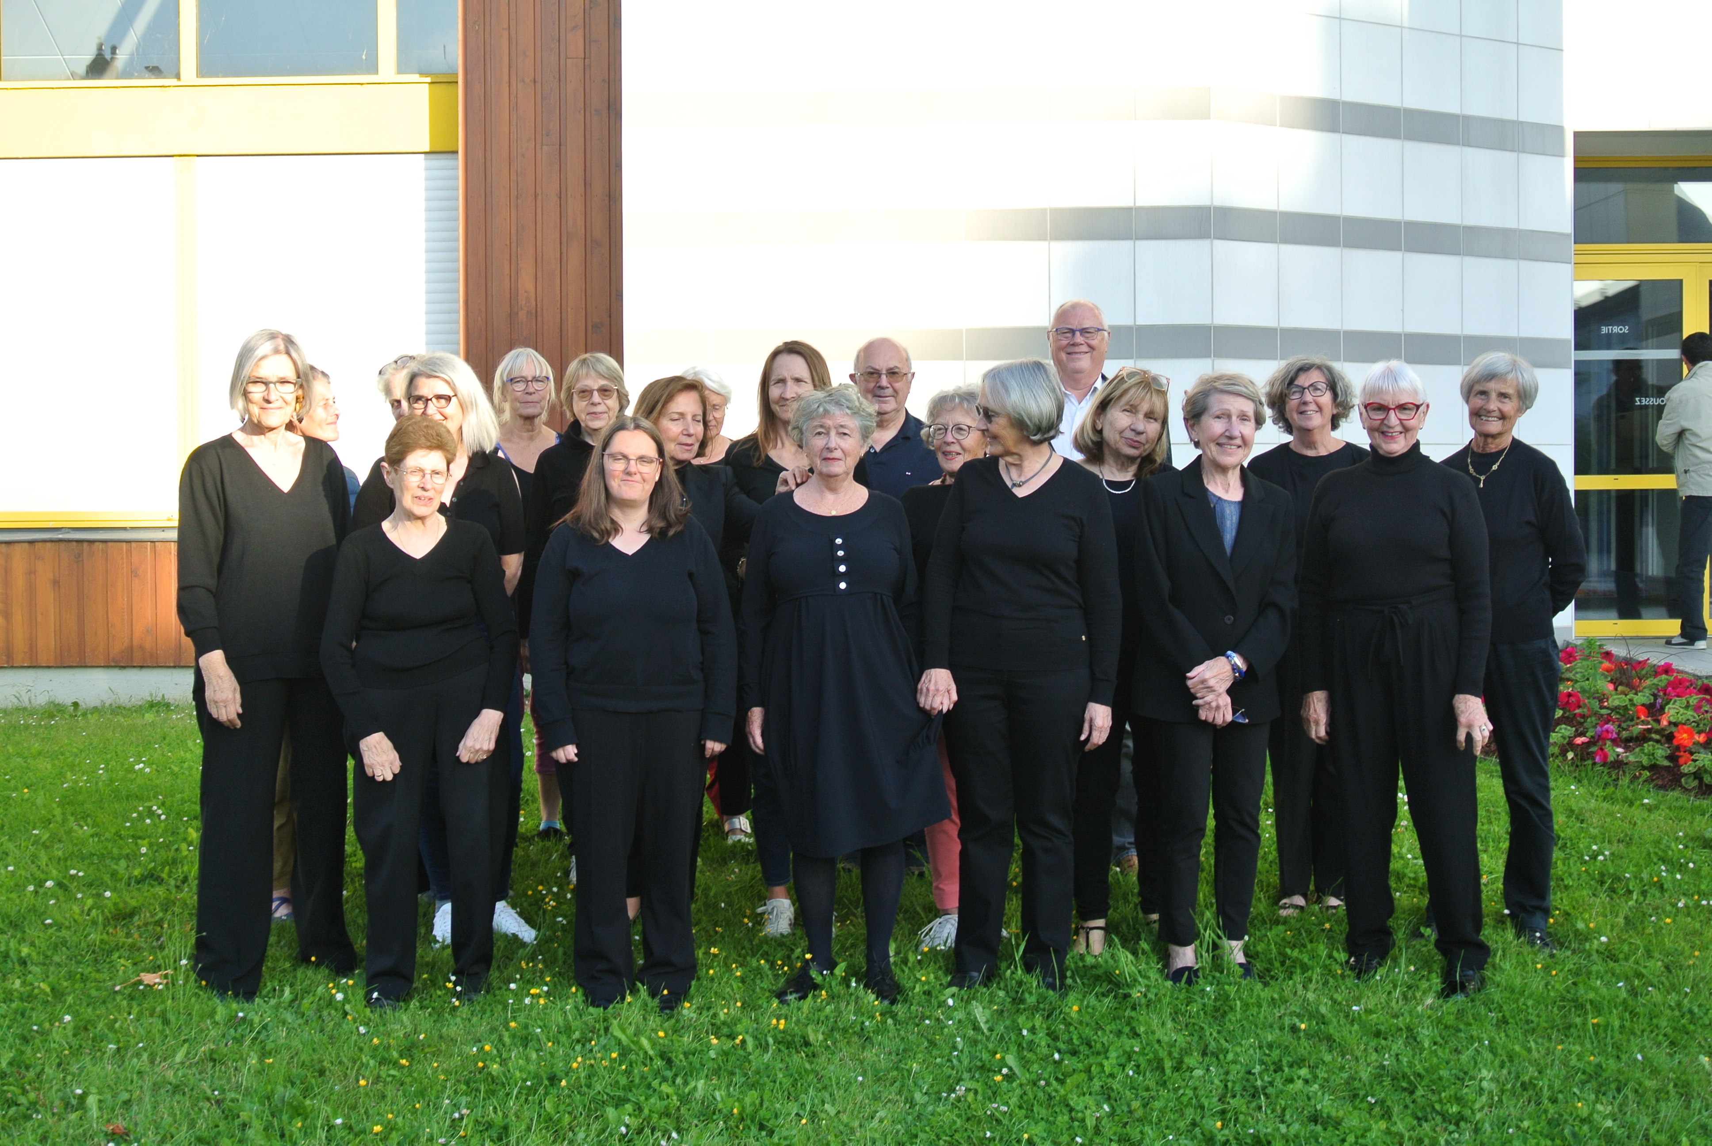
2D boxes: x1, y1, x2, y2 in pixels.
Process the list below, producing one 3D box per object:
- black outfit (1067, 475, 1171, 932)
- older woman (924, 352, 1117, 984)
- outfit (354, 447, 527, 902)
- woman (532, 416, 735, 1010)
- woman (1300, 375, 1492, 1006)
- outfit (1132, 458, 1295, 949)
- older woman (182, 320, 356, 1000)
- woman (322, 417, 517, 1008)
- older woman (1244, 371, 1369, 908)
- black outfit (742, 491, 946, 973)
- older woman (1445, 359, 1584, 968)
[{"bbox_3d":[0.714,0.323,5.420,0.430,1.254,0.300,0,2,-3],"label":"black outfit"},{"bbox_3d":[0.434,0.256,5.250,0.520,1.636,0.330,0,2,3],"label":"older woman"},{"bbox_3d":[-1.168,0.284,5.580,0.480,1.269,0.300,-1,2,-14],"label":"outfit"},{"bbox_3d":[-0.577,0.350,5.180,0.520,1.510,0.330,0,2,-5],"label":"woman"},{"bbox_3d":[1.420,0.258,5.250,0.500,1.632,0.350,0,2,12],"label":"woman"},{"bbox_3d":[0.930,0.341,5.200,0.420,1.279,0.320,0,2,-3],"label":"outfit"},{"bbox_3d":[-1.510,0.238,5.120,0.470,1.729,0.360,-1,2,-14],"label":"older woman"},{"bbox_3d":[-1.109,0.353,5.080,0.490,1.510,0.380,-1,2,-6],"label":"woman"},{"bbox_3d":[1.321,0.194,5.800,0.450,1.637,0.310,0,2,9],"label":"older woman"},{"bbox_3d":[-0.029,0.411,5.170,0.520,1.250,0.340,-1,2,0],"label":"black outfit"},{"bbox_3d":[1.863,0.202,5.750,0.470,1.672,0.330,0,2,21],"label":"older woman"}]

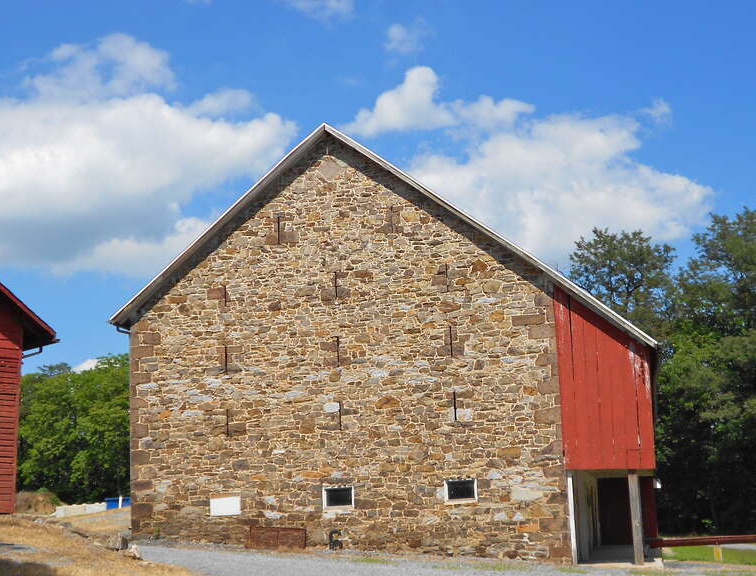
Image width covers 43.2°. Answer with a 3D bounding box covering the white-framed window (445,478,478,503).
[{"bbox_3d":[2.001,4.894,22.999,0.780,0.580,0.130,-4,-11,4],"label":"white-framed window"}]

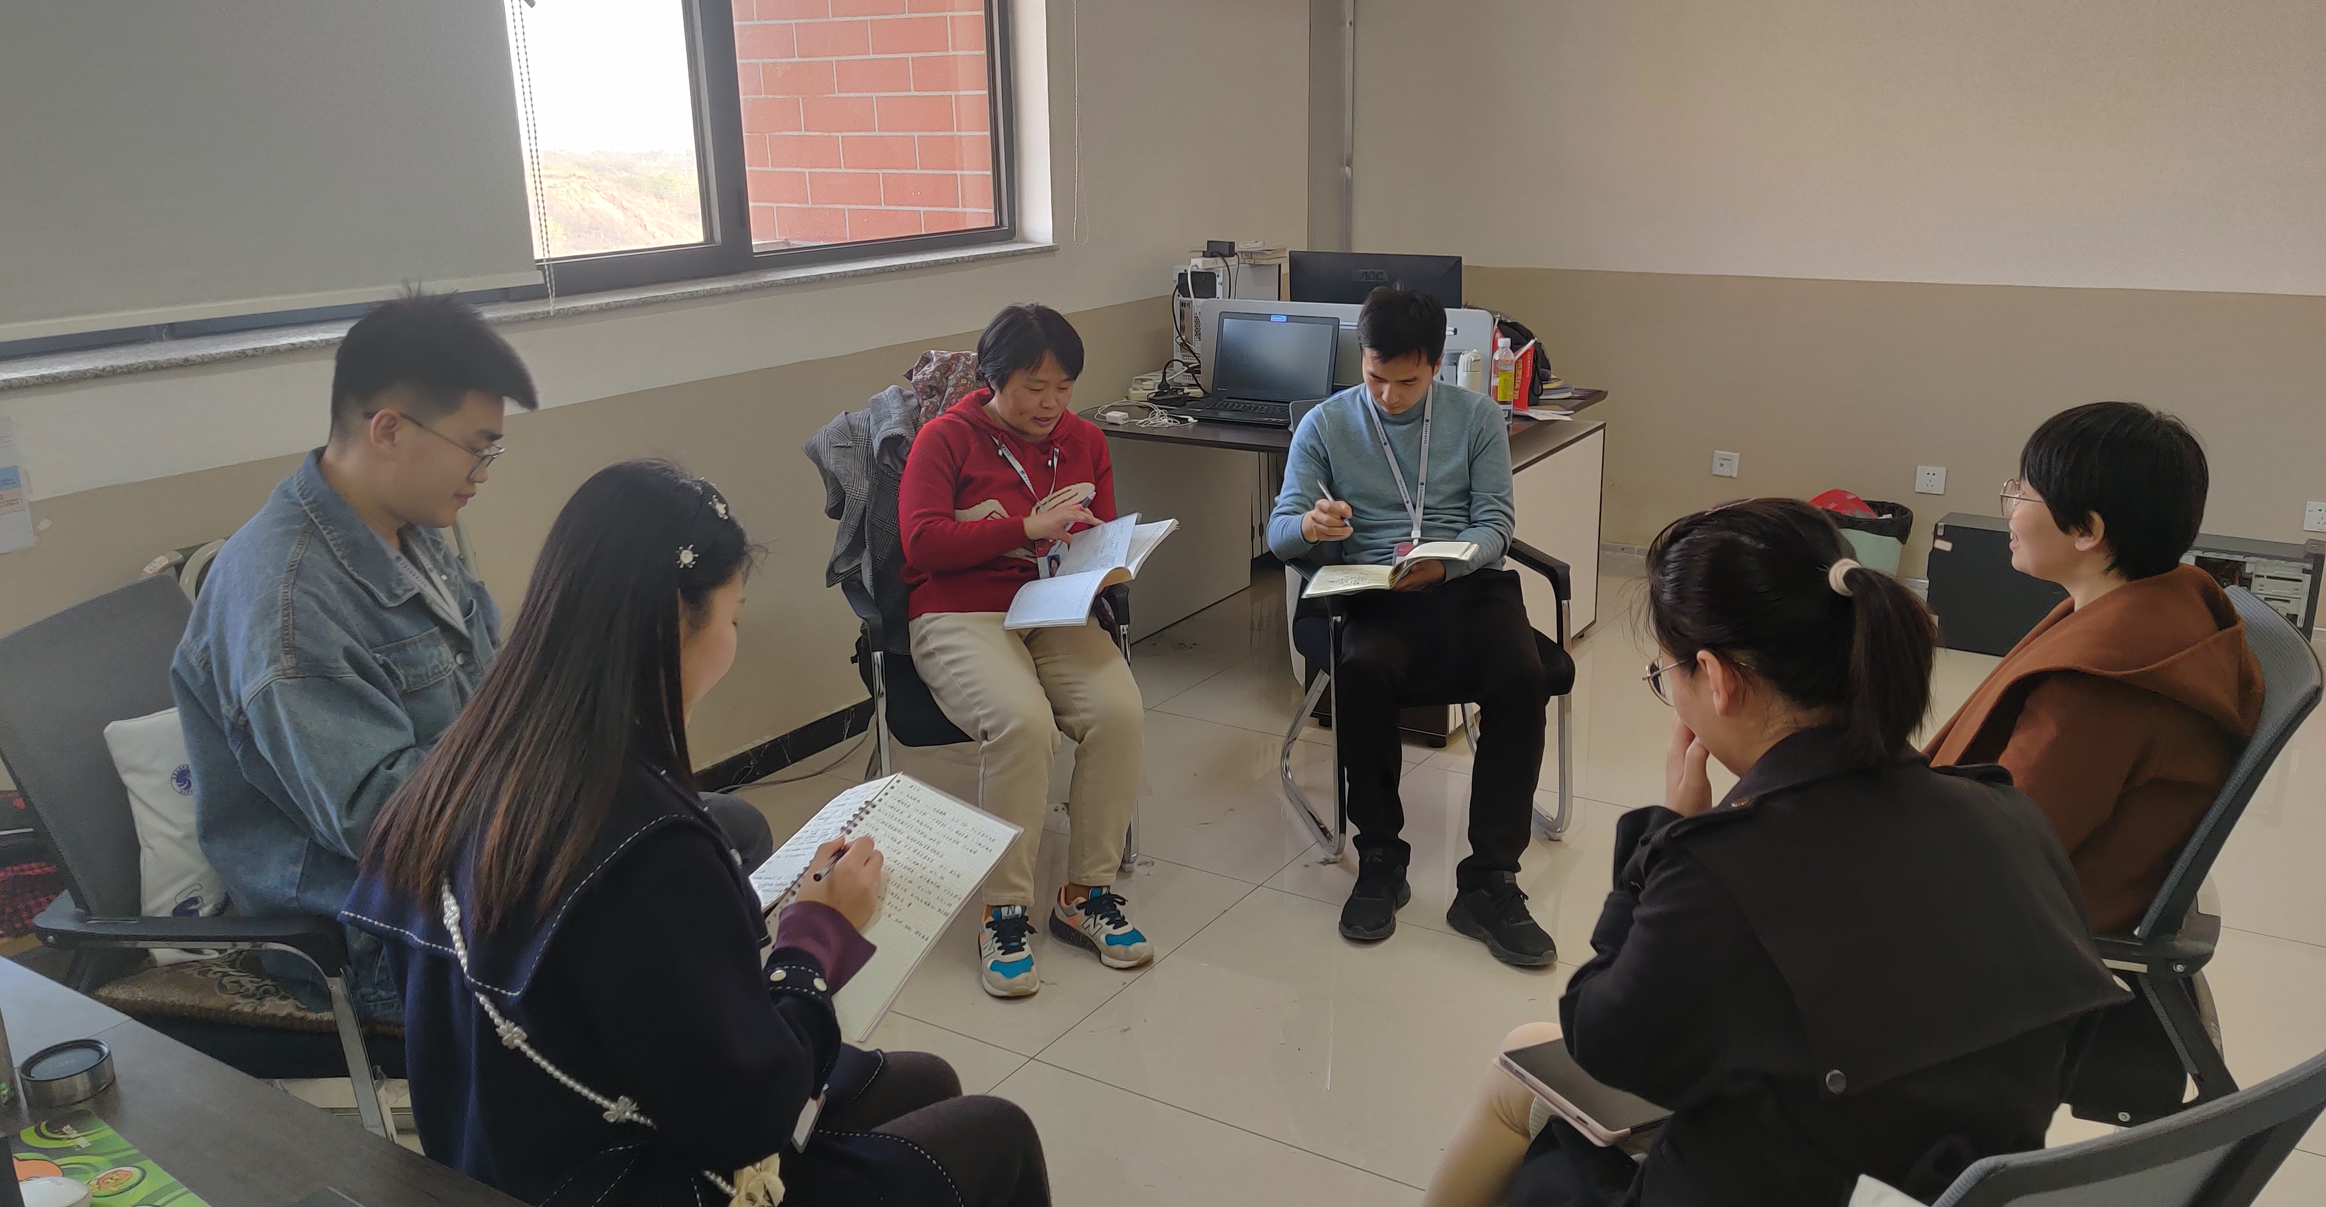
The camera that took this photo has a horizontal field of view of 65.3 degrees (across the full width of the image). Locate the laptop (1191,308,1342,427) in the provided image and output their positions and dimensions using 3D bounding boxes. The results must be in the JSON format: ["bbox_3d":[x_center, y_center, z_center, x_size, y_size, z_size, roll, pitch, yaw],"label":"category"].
[{"bbox_3d":[0.238,-0.648,4.858,0.365,0.250,0.310,8,19,27],"label":"laptop"}]

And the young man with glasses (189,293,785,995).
[{"bbox_3d":[-0.980,0.236,2.666,0.790,1.340,0.560,-1,16,0],"label":"young man with glasses"}]

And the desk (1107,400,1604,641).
[{"bbox_3d":[0.465,-0.179,5.024,1.220,0.750,1.280,9,19,31],"label":"desk"}]

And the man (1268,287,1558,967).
[{"bbox_3d":[0.497,-0.007,3.683,0.550,1.180,0.940,-4,17,-9],"label":"man"}]

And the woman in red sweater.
[{"bbox_3d":[-0.253,0.032,3.595,0.490,1.180,0.820,-7,18,-19],"label":"woman in red sweater"}]

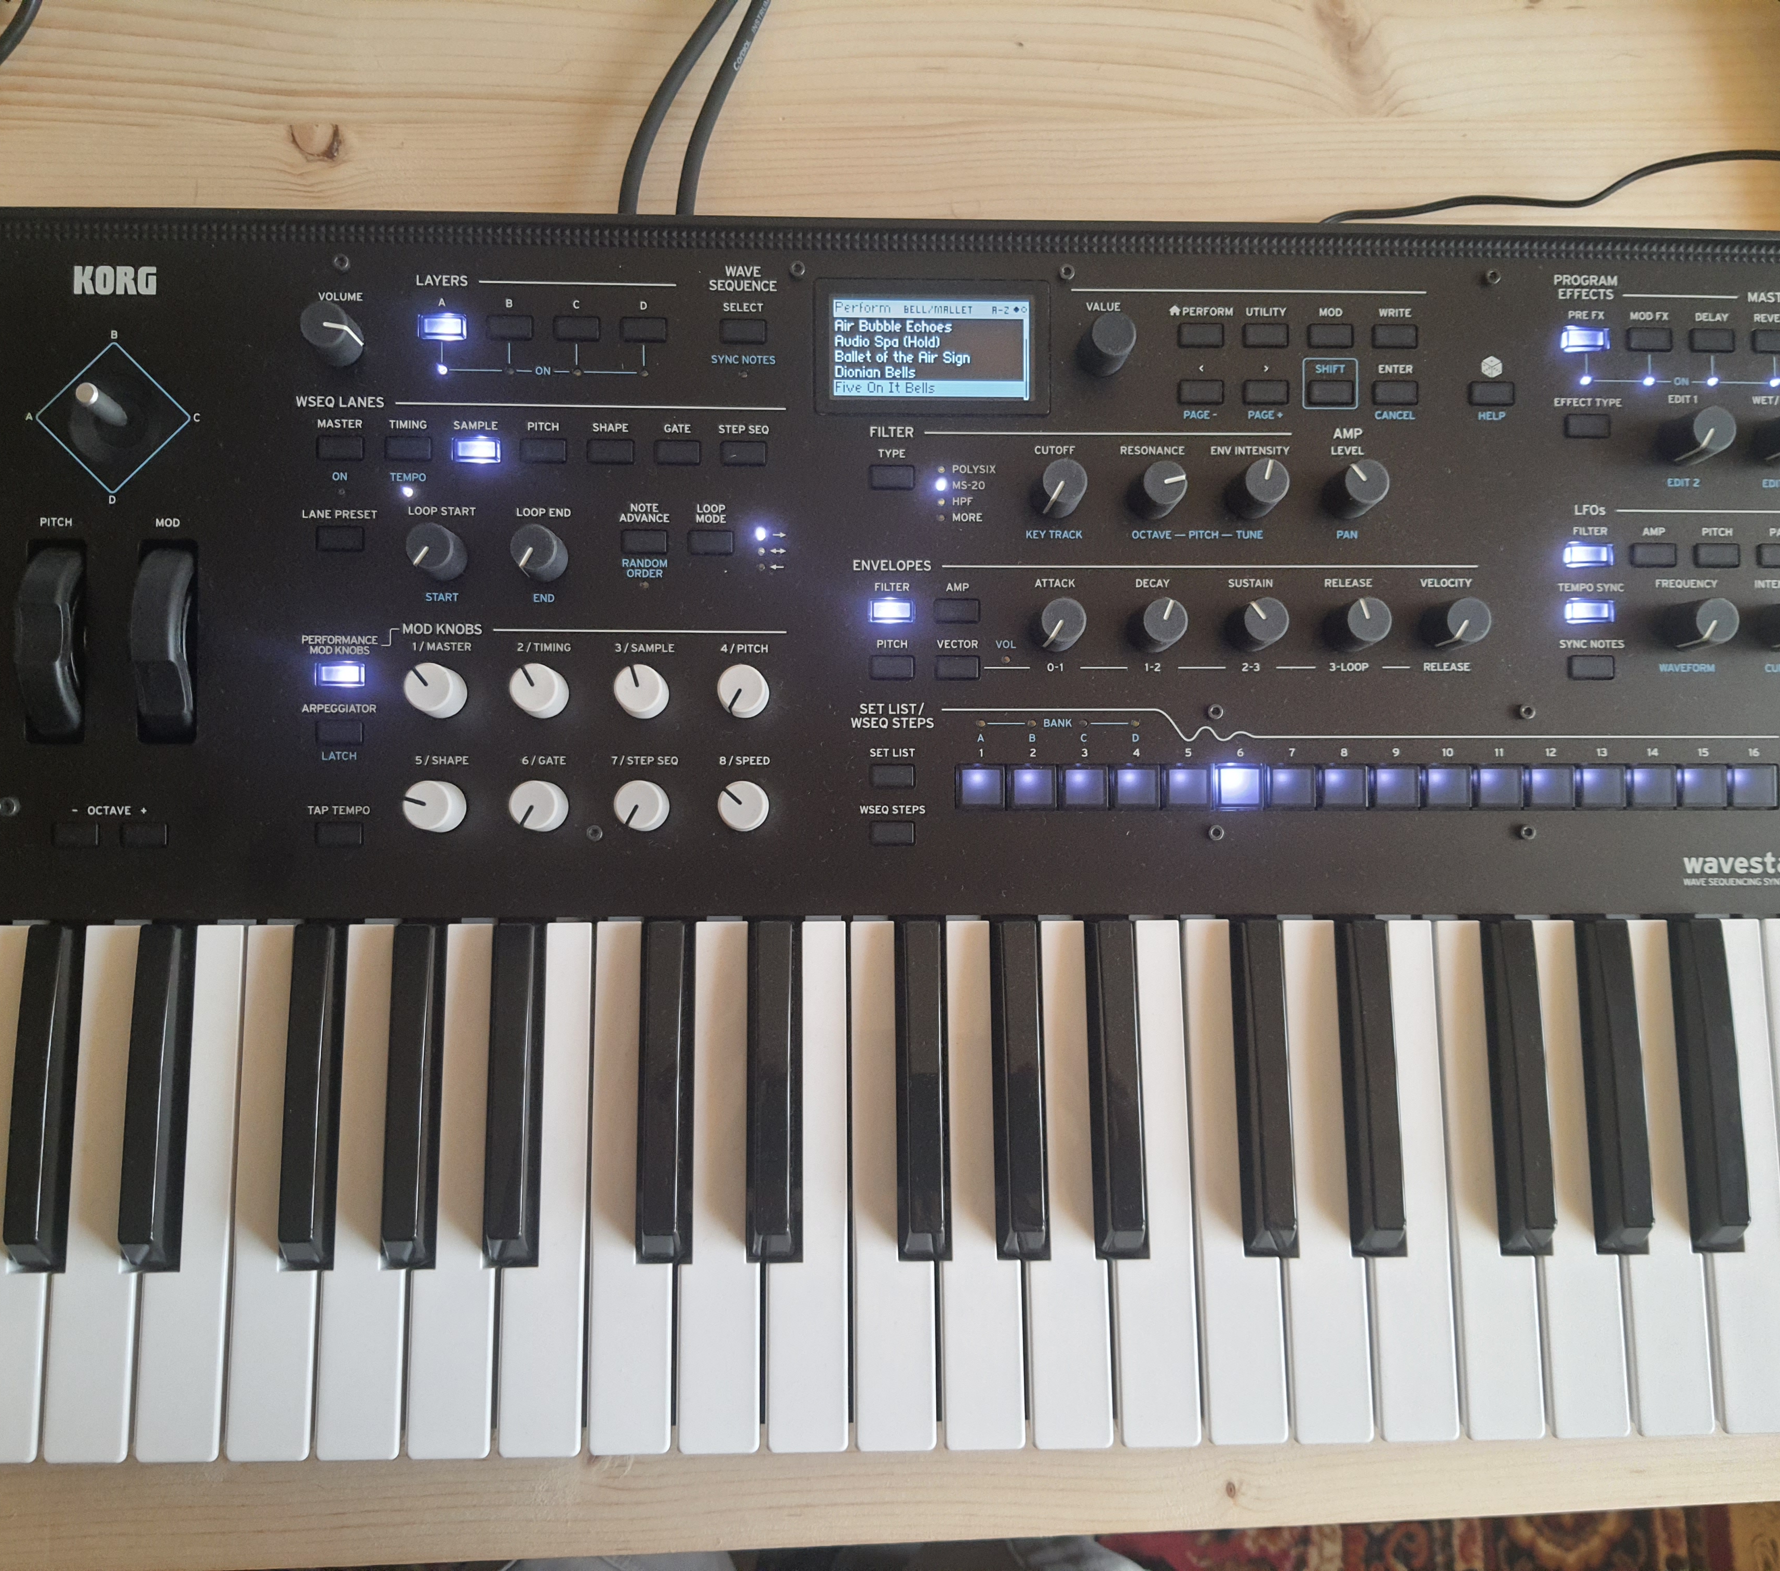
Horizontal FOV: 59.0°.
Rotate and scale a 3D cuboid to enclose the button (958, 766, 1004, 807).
[{"bbox_3d":[0.025,0.000,0.436,0.013,0.004,0.012,0,87,-2],"label":"button"}]

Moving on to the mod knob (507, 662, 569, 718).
[{"bbox_3d":[-0.095,-0.026,0.426,0.014,0.016,0.014,0,88,-2],"label":"mod knob"}]

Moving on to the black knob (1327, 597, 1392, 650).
[{"bbox_3d":[0.129,-0.044,0.431,0.014,0.015,0.014,0,87,-2],"label":"black knob"}]

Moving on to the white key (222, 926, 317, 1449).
[{"bbox_3d":[-0.163,0.109,0.429,0.022,0.017,0.141,0,82,-2],"label":"white key"}]

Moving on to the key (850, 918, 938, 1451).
[{"bbox_3d":[0.001,0.109,0.436,0.022,0.015,0.141,0,82,-2],"label":"key"}]

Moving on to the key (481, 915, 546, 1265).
[{"bbox_3d":[-0.101,0.082,0.424,0.012,0.013,0.090,0,82,-2],"label":"key"}]

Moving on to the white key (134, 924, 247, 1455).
[{"bbox_3d":[-0.187,0.109,0.428,0.022,0.015,0.141,0,82,-2],"label":"white key"}]

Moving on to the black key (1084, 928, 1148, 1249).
[{"bbox_3d":[0.063,0.082,0.430,0.012,0.013,0.090,0,82,-2],"label":"black key"}]

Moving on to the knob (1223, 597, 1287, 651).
[{"bbox_3d":[0.101,-0.044,0.432,0.014,0.015,0.014,0,88,-2],"label":"knob"}]

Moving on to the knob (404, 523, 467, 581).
[{"bbox_3d":[-0.123,-0.063,0.428,0.013,0.017,0.013,0,88,-2],"label":"knob"}]

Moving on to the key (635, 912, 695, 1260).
[{"bbox_3d":[-0.061,0.081,0.425,0.013,0.013,0.091,0,81,-2],"label":"key"}]

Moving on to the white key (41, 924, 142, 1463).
[{"bbox_3d":[-0.210,0.109,0.427,0.022,0.017,0.140,0,82,-2],"label":"white key"}]

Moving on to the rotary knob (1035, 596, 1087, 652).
[{"bbox_3d":[0.046,-0.044,0.428,0.014,0.015,0.014,0,87,-2],"label":"rotary knob"}]

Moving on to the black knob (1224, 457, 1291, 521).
[{"bbox_3d":[0.103,-0.083,0.437,0.012,0.015,0.012,11,87,-2],"label":"black knob"}]

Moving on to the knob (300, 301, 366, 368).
[{"bbox_3d":[-0.151,-0.122,0.428,0.013,0.017,0.013,0,88,-2],"label":"knob"}]

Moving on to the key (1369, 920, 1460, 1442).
[{"bbox_3d":[0.142,0.108,0.440,0.022,0.017,0.140,0,82,-2],"label":"key"}]

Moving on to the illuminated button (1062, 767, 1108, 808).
[{"bbox_3d":[0.054,0.001,0.437,0.013,0.004,0.012,0,87,-2],"label":"illuminated button"}]

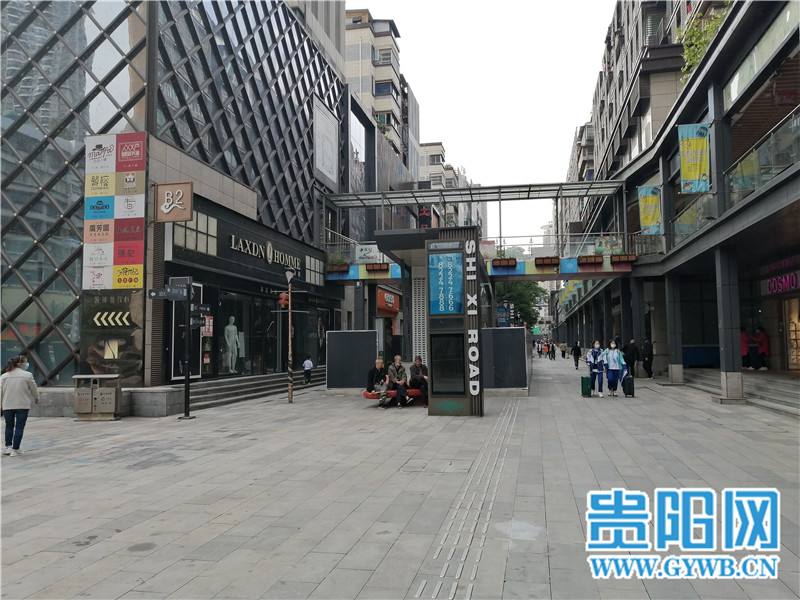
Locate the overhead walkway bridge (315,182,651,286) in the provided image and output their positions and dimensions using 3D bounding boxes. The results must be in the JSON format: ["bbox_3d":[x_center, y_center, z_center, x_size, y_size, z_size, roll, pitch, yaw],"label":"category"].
[{"bbox_3d":[3.136,-2.503,24.964,11.900,3.400,2.800,-1,-4,12],"label":"overhead walkway bridge"}]

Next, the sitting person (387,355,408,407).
[{"bbox_3d":[-0.026,2.076,16.008,0.520,1.300,0.780,0,-4,-9],"label":"sitting person"}]

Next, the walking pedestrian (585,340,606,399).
[{"bbox_3d":[5.902,2.060,18.816,0.520,1.610,0.420,-1,-4,7],"label":"walking pedestrian"}]

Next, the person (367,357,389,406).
[{"bbox_3d":[-0.570,2.136,16.169,0.470,1.210,0.680,1,-4,-24],"label":"person"}]

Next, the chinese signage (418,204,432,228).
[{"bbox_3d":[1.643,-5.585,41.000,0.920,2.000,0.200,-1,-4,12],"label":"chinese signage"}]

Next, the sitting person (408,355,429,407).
[{"bbox_3d":[0.490,2.093,16.090,0.520,1.260,0.750,0,-4,-11],"label":"sitting person"}]

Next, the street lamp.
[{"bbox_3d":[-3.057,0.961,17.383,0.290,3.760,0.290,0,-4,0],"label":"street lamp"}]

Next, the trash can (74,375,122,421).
[{"bbox_3d":[-6.634,2.130,13.661,0.950,0.970,0.370,0,-4,-6],"label":"trash can"}]

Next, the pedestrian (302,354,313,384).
[{"bbox_3d":[-3.339,2.508,22.655,0.380,1.090,0.320,-1,-4,9],"label":"pedestrian"}]

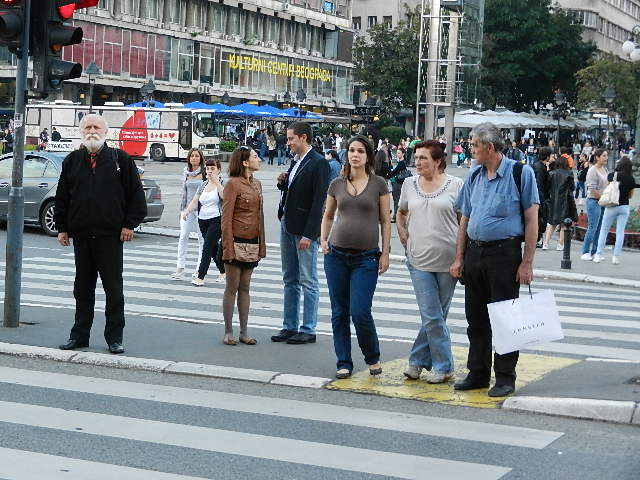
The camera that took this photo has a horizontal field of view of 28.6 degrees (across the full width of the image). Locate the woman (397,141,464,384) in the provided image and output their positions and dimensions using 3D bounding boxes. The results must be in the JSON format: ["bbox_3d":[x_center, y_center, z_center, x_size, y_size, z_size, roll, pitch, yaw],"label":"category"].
[{"bbox_3d":[0.769,0.136,8.750,0.480,1.650,0.380,2,4,12],"label":"woman"}]

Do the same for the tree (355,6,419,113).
[{"bbox_3d":[4.902,-10.378,85.000,6.500,10.300,6.200,2,4,0],"label":"tree"}]

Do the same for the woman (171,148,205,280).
[{"bbox_3d":[-1.696,-0.351,16.342,0.500,1.670,0.500,5,5,30],"label":"woman"}]

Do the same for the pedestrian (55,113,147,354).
[{"bbox_3d":[-1.659,-0.057,9.500,0.670,1.780,0.400,2,4,2],"label":"pedestrian"}]

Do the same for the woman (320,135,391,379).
[{"bbox_3d":[0.252,0.100,8.941,0.510,1.690,0.400,2,4,0],"label":"woman"}]

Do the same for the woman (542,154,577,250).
[{"bbox_3d":[4.255,-0.663,22.242,0.560,1.660,0.420,2,4,-3],"label":"woman"}]

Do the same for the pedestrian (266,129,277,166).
[{"bbox_3d":[-2.218,-4.253,57.500,0.450,1.660,0.340,2,4,6],"label":"pedestrian"}]

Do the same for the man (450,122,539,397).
[{"bbox_3d":[1.147,0.110,8.358,0.560,1.780,0.420,5,5,30],"label":"man"}]

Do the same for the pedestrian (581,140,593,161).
[{"bbox_3d":[12.719,-3.909,60.000,0.500,1.680,0.350,2,4,-3],"label":"pedestrian"}]

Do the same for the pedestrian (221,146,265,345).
[{"bbox_3d":[-0.637,0.036,10.194,0.340,1.600,0.450,6,6,44],"label":"pedestrian"}]

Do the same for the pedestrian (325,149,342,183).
[{"bbox_3d":[0.264,-1.034,25.500,0.360,1.580,0.460,1,4,-15],"label":"pedestrian"}]

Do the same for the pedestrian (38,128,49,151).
[{"bbox_3d":[-16.275,-5.693,74.000,0.380,1.740,0.500,4,4,25],"label":"pedestrian"}]

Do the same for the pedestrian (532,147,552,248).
[{"bbox_3d":[3.762,-0.732,21.400,0.360,1.720,0.460,-1,5,-30],"label":"pedestrian"}]

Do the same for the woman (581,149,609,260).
[{"bbox_3d":[4.266,-0.563,19.540,0.420,1.710,0.480,6,5,38],"label":"woman"}]

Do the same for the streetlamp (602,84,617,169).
[{"bbox_3d":[10.611,-3.531,46.000,0.550,4.050,0.550,2,4,0],"label":"streetlamp"}]

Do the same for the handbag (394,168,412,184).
[{"bbox_3d":[1.909,-1.446,28.400,0.360,0.330,0.180,3,4,6],"label":"handbag"}]

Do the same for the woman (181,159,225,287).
[{"bbox_3d":[-1.456,-0.239,15.846,0.550,1.560,0.580,5,5,35],"label":"woman"}]

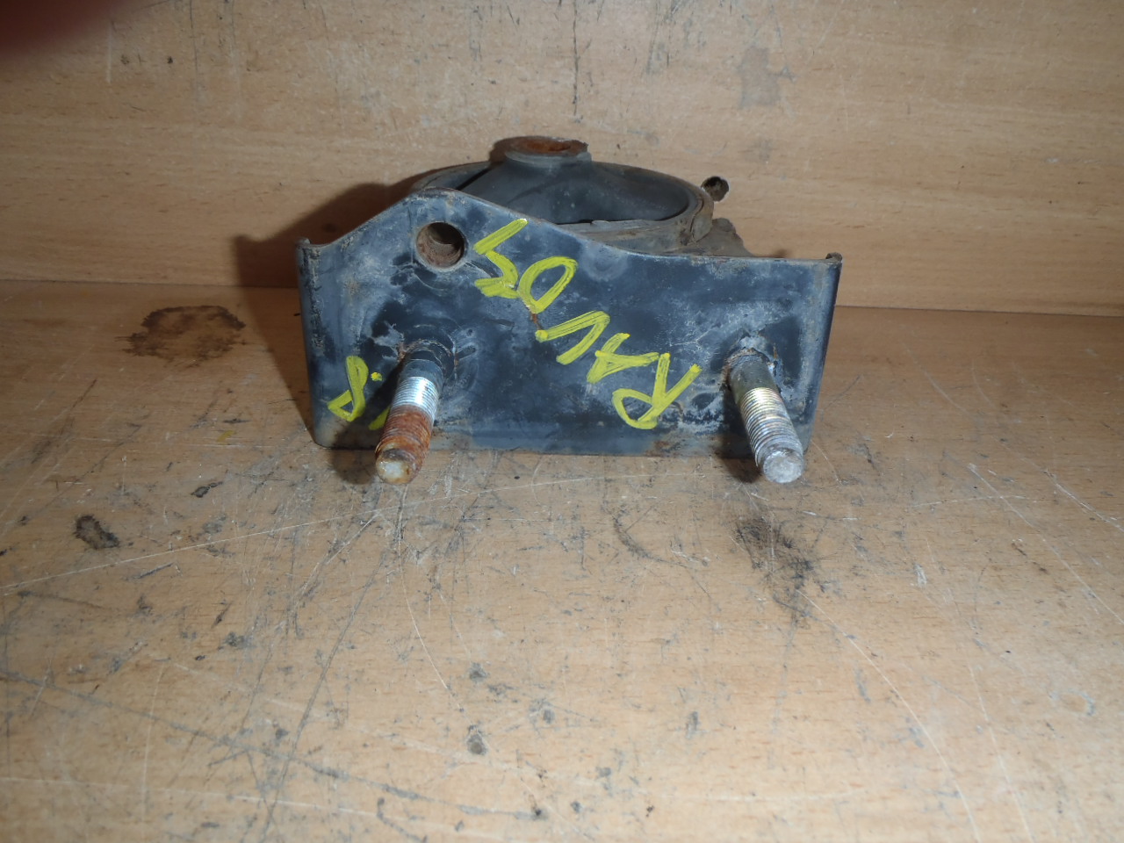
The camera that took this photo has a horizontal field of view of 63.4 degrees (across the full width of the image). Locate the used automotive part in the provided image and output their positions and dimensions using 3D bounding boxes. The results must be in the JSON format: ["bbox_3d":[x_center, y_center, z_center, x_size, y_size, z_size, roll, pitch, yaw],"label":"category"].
[{"bbox_3d":[0.002,-0.037,0.270,0.145,0.080,0.147,2,30,0],"label":"used automotive part"}]

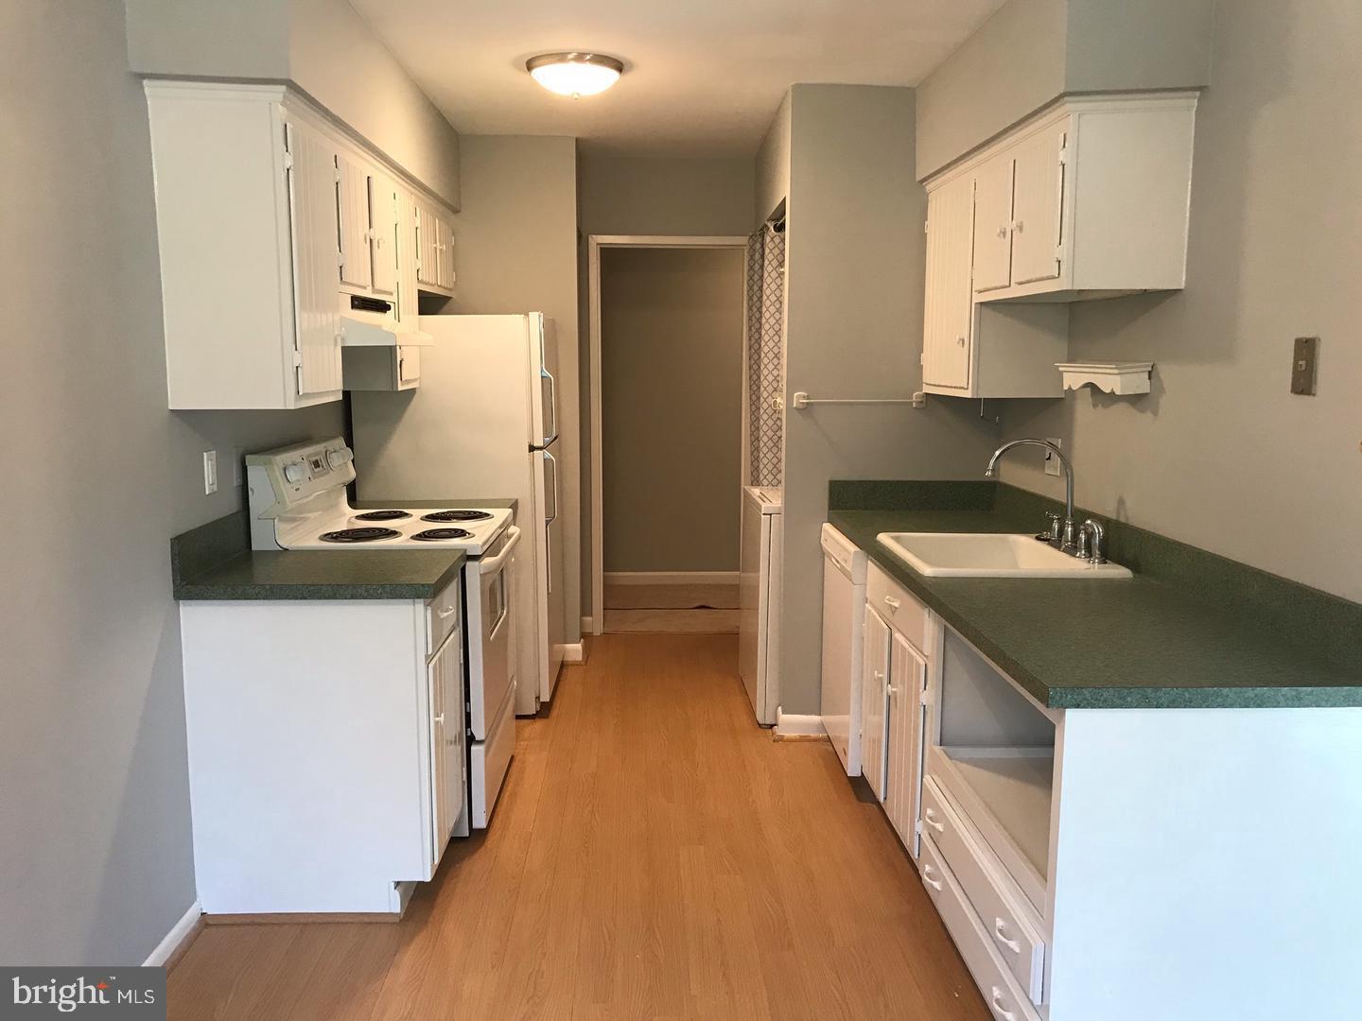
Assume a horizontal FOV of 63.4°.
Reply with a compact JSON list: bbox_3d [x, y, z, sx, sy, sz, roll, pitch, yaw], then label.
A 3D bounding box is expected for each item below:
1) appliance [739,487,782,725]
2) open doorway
[{"bbox_3d":[0.621,0.363,4.760,0.650,0.940,0.695,0,8,-2],"label":"appliance"},{"bbox_3d":[-0.062,-0.378,5.842,0.831,2.091,0.120,0,8,-2],"label":"open doorway"}]

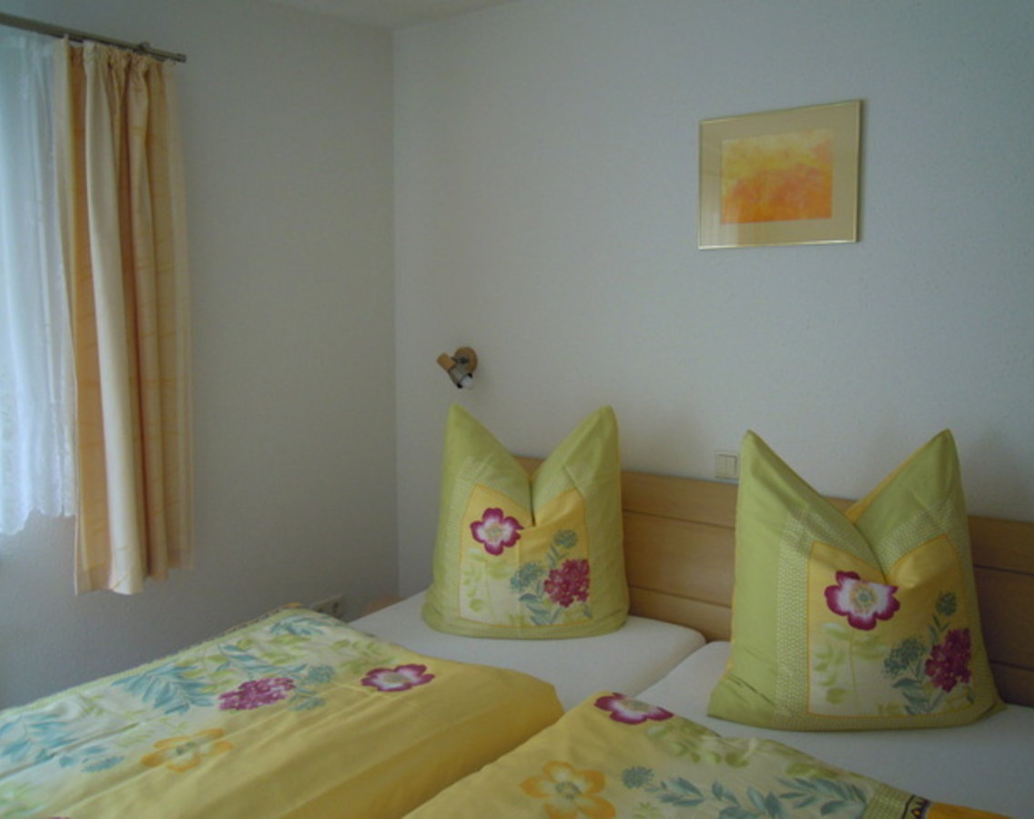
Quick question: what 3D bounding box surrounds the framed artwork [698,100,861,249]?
[{"bbox_3d":[0.762,-0.680,2.597,0.478,0.389,0.024,5,8,36],"label":"framed artwork"}]

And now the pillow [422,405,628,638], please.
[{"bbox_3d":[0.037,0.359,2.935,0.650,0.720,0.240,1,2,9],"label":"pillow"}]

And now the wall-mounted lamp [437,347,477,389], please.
[{"bbox_3d":[-0.223,-0.165,3.325,0.115,0.152,0.124,5,8,36],"label":"wall-mounted lamp"}]

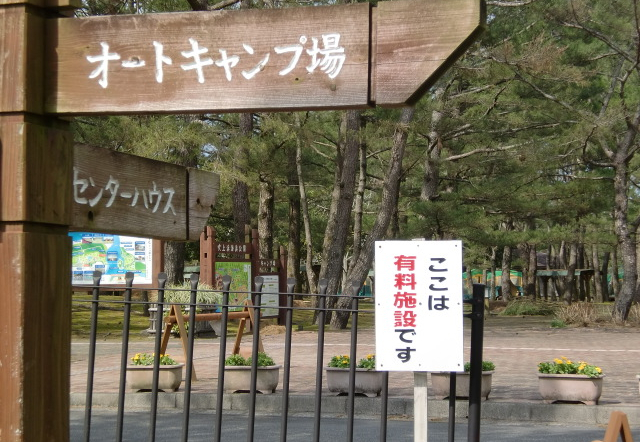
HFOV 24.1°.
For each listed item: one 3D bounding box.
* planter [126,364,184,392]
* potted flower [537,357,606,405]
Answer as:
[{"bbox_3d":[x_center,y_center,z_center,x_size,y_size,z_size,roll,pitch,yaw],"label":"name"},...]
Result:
[{"bbox_3d":[-1.728,1.649,15.753,0.634,0.281,0.287,-1,-2,18],"label":"planter"},{"bbox_3d":[2.421,1.521,14.399,0.634,0.445,0.287,-1,-2,18],"label":"potted flower"}]

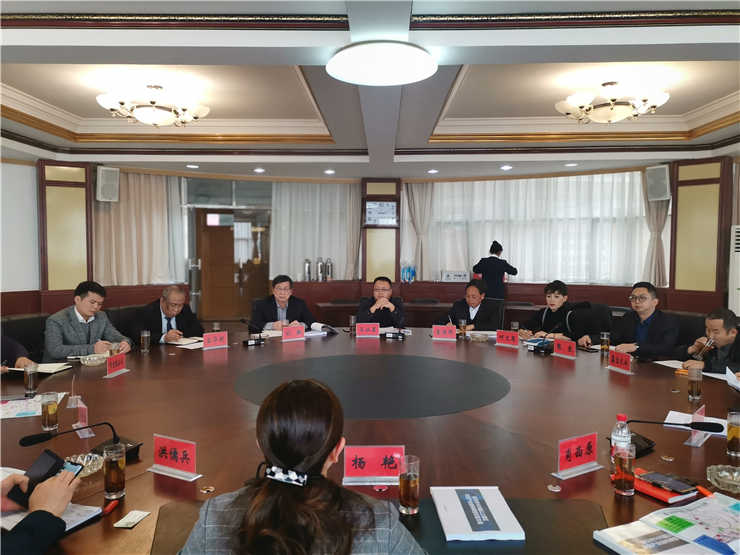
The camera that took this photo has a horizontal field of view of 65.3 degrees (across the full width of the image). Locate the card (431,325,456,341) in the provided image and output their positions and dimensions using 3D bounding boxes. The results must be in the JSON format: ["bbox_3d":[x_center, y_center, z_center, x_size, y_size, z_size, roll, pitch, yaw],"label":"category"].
[{"bbox_3d":[0.642,0.481,4.961,0.200,0.120,0.060,1,3,9],"label":"card"}]

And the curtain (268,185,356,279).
[{"bbox_3d":[-0.852,-0.681,8.550,1.330,1.480,0.120,0,3,-9],"label":"curtain"}]

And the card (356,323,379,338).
[{"bbox_3d":[-0.016,0.472,5.102,0.200,0.120,0.060,0,3,-1],"label":"card"}]

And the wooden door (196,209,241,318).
[{"bbox_3d":[-3.176,-0.262,12.100,0.930,2.360,0.090,0,3,-1],"label":"wooden door"}]

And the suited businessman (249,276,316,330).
[{"bbox_3d":[-0.820,0.610,5.486,0.600,1.250,0.720,-1,3,-18],"label":"suited businessman"}]

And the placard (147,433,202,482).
[{"bbox_3d":[-0.676,0.618,1.999,0.200,0.120,0.060,2,3,27],"label":"placard"}]

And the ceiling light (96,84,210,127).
[{"bbox_3d":[-1.999,-1.585,5.329,1.040,0.387,1.040,0,3,0],"label":"ceiling light"}]

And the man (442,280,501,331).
[{"bbox_3d":[0.930,0.622,5.436,0.600,1.230,0.720,1,3,22],"label":"man"}]

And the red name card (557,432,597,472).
[{"bbox_3d":[0.734,0.622,2.033,0.200,0.120,0.060,-1,3,-29],"label":"red name card"}]

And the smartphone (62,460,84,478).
[{"bbox_3d":[-0.874,0.588,1.607,0.075,0.010,0.158,1,43,23],"label":"smartphone"}]

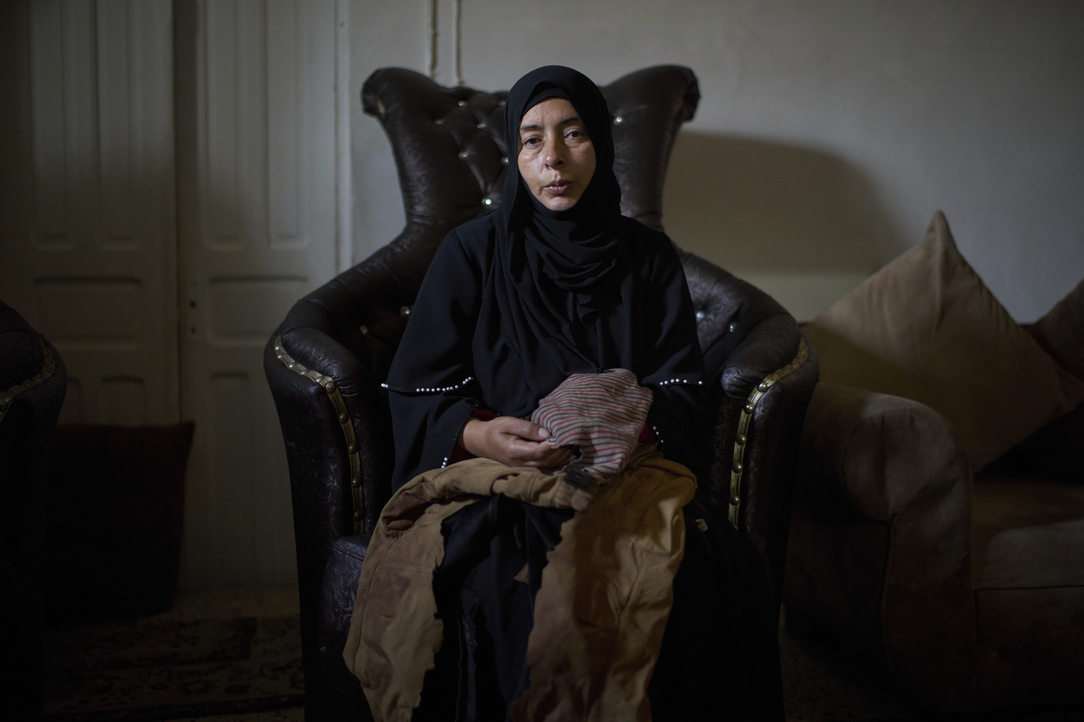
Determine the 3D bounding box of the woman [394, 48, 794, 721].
[{"bbox_3d":[0.030,0.105,1.480,0.540,1.150,0.760,0,3,2],"label":"woman"}]

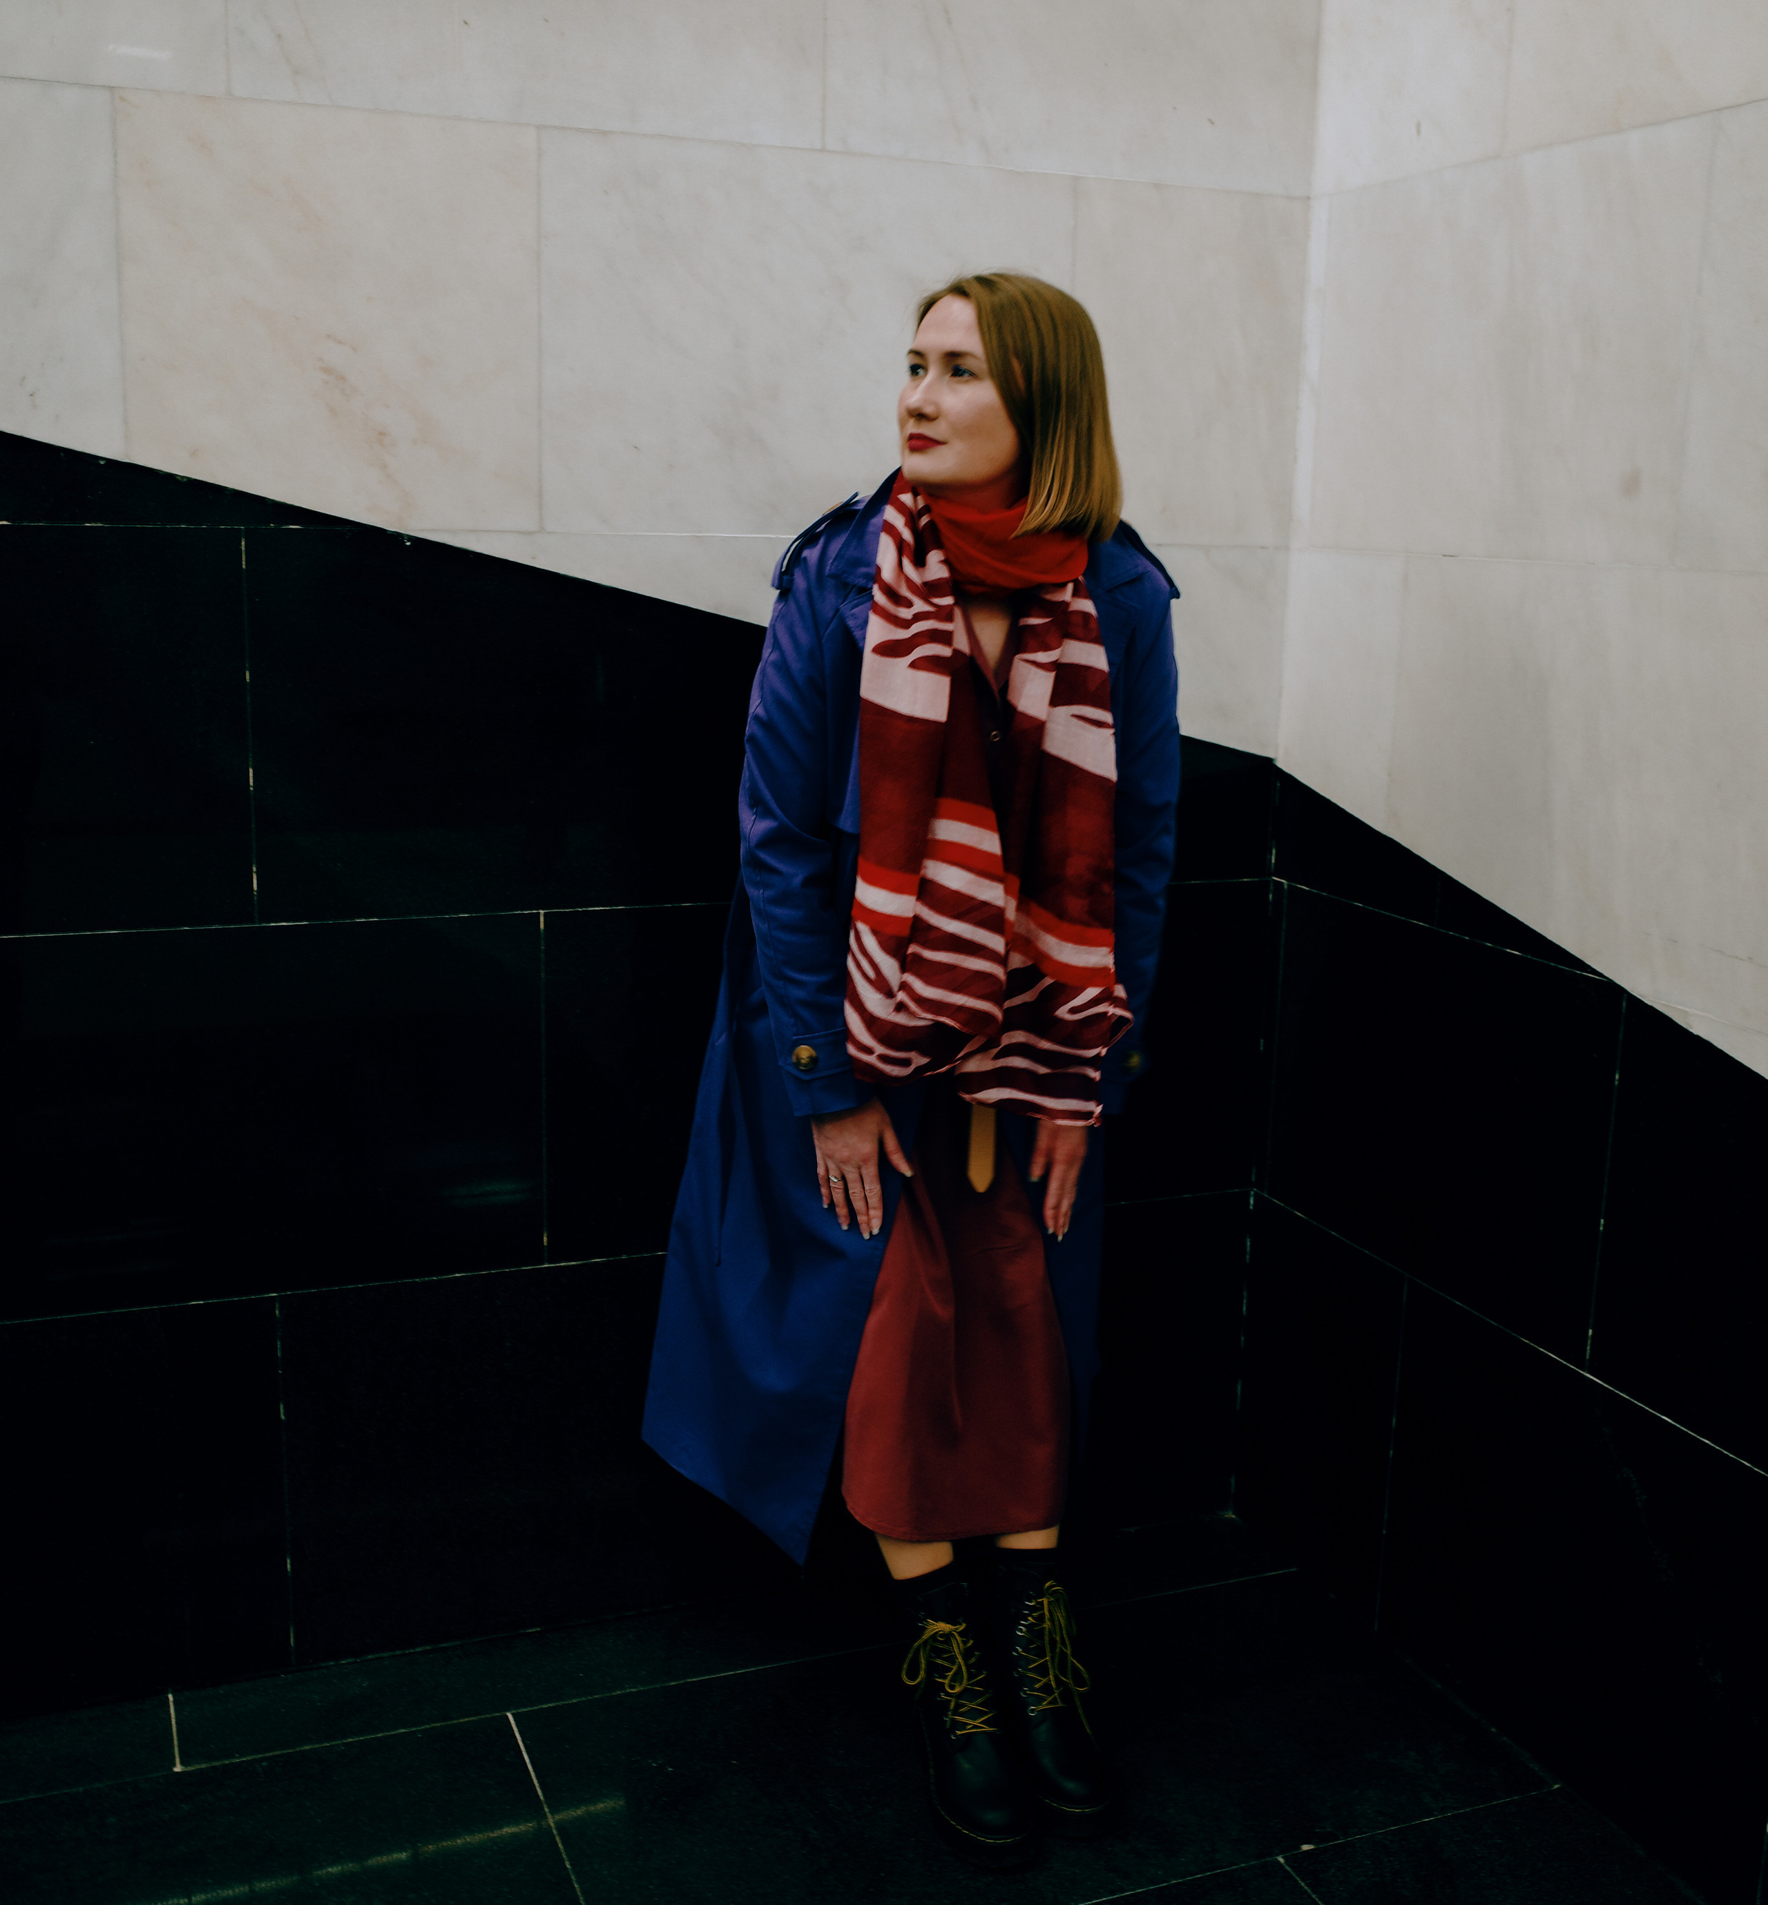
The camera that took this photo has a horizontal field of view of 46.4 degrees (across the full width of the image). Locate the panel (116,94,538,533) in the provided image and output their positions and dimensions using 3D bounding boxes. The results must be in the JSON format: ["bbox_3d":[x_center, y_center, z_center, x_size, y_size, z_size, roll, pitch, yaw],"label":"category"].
[{"bbox_3d":[-0.613,-0.706,2.317,0.454,0.453,0.025,-3,13,-21],"label":"panel"}]

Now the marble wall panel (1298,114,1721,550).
[{"bbox_3d":[0.709,-0.697,2.439,0.025,0.453,0.696,-4,13,-23],"label":"marble wall panel"}]

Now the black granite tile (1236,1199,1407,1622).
[{"bbox_3d":[0.616,0.633,2.910,0.030,0.510,0.370,-4,13,-22],"label":"black granite tile"}]

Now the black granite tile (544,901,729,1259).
[{"bbox_3d":[-0.110,0.155,2.703,0.678,0.458,0.025,-3,13,-21],"label":"black granite tile"}]

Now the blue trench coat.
[{"bbox_3d":[0.048,0.074,2.449,0.543,1.261,0.388,-3,13,-21],"label":"blue trench coat"}]

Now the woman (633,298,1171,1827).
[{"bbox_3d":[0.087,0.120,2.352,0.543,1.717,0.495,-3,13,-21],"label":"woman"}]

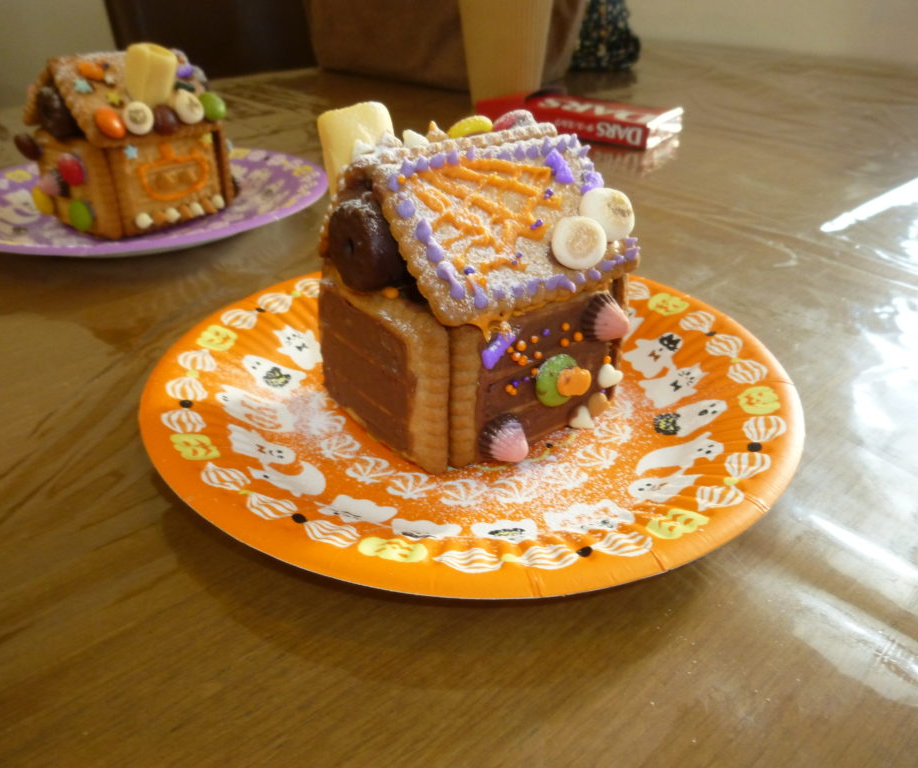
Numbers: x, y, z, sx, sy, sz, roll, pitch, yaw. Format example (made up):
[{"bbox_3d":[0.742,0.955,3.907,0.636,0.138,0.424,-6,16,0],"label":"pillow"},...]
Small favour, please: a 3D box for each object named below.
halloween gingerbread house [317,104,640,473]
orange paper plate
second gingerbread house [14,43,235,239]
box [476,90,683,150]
[{"bbox_3d":[0.006,-0.033,0.205,0.072,0.083,0.068,-21,37,-31],"label":"halloween gingerbread house"},{"bbox_3d":[0.004,-0.001,0.218,0.180,0.017,0.180,0,31,0],"label":"orange paper plate"},{"bbox_3d":[-0.154,-0.123,0.356,0.067,0.079,0.072,22,37,32],"label":"second gingerbread house"},{"bbox_3d":[0.090,-0.200,0.553,0.134,0.017,0.071,19,35,28],"label":"box"}]

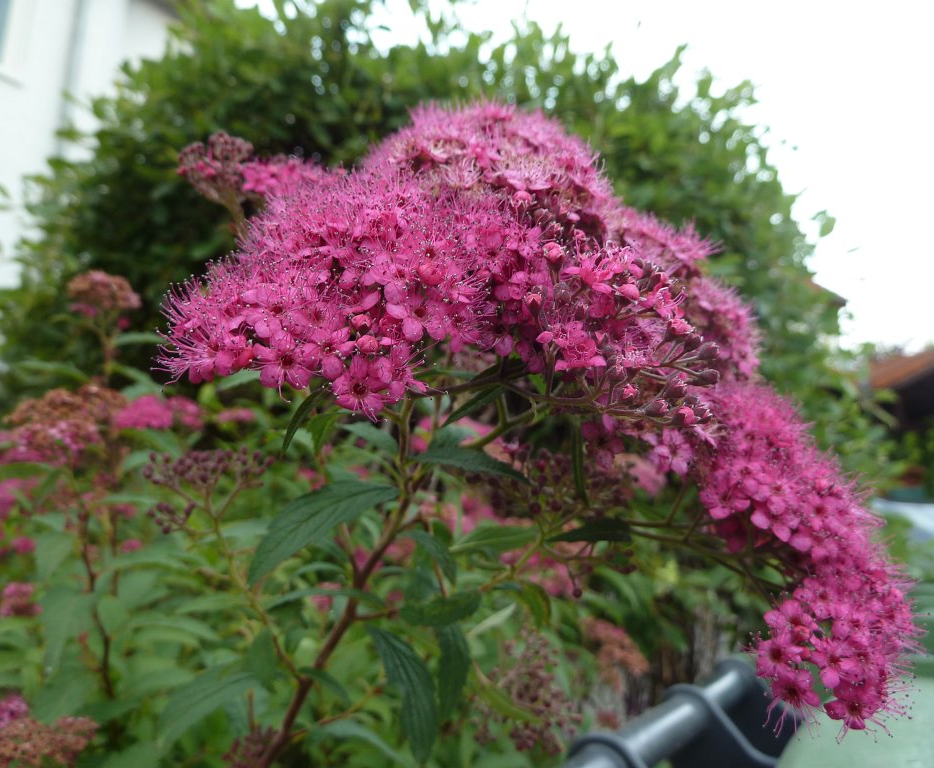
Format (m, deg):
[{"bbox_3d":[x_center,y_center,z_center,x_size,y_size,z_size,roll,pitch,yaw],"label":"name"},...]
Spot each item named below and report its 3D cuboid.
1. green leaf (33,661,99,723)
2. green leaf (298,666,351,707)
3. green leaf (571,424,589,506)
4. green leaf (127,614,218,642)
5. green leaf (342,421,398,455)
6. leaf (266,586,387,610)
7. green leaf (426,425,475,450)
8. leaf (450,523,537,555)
[{"bbox_3d":[-0.230,0.176,0.425,0.024,0.007,0.034,-10,20,19],"label":"green leaf"},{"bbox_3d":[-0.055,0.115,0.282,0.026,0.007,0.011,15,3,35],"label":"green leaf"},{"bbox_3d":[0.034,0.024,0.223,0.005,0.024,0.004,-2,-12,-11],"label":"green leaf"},{"bbox_3d":[-0.172,0.142,0.430,0.061,0.008,0.017,-2,16,19],"label":"green leaf"},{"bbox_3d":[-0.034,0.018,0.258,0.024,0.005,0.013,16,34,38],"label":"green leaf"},{"bbox_3d":[-0.053,0.082,0.280,0.043,0.006,0.014,4,-6,-13],"label":"leaf"},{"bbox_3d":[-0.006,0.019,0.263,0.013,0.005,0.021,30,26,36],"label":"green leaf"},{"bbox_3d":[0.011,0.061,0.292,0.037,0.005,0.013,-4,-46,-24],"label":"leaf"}]

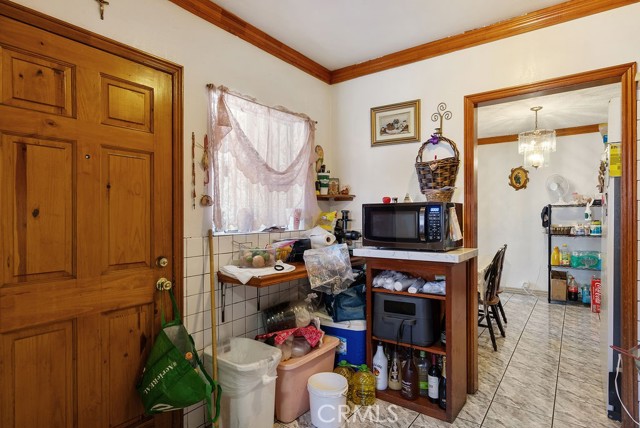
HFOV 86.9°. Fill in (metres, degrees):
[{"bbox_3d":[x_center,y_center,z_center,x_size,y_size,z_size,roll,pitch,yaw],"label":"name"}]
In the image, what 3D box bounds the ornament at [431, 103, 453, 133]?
[{"bbox_3d":[0.885,-0.690,2.463,0.160,0.250,0.050,0,0,37],"label":"ornament"}]

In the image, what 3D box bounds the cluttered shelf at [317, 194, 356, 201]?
[{"bbox_3d":[0.112,-0.142,2.988,0.380,0.050,0.220,0,0,-8],"label":"cluttered shelf"}]

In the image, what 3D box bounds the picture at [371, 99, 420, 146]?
[{"bbox_3d":[0.595,-0.718,2.707,0.425,0.320,0.030,0,0,37],"label":"picture"}]

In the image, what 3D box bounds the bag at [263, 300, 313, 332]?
[{"bbox_3d":[-0.191,0.710,2.372,0.240,0.220,0.390,0,0,37],"label":"bag"}]

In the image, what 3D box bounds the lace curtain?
[{"bbox_3d":[-0.339,-0.322,2.466,0.090,0.910,1.050,0,0,37],"label":"lace curtain"}]

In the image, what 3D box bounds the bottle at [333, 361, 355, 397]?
[{"bbox_3d":[0.171,1.120,2.310,0.150,0.260,0.150,0,0,37],"label":"bottle"}]

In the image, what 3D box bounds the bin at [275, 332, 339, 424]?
[{"bbox_3d":[-0.163,1.060,2.251,0.410,0.380,0.570,0,0,37],"label":"bin"}]

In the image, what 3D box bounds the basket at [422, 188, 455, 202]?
[{"bbox_3d":[0.813,-0.120,2.310,0.200,0.100,0.190,0,0,37],"label":"basket"}]

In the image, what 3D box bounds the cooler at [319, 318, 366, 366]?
[{"bbox_3d":[0.195,1.037,2.772,0.460,0.430,0.330,0,0,32],"label":"cooler"}]

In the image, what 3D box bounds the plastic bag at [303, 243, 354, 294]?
[{"bbox_3d":[0.055,0.350,2.170,0.280,0.300,0.160,-12,-6,17],"label":"plastic bag"}]

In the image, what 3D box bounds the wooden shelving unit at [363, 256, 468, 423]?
[{"bbox_3d":[0.646,0.772,2.296,0.580,0.955,0.310,0,0,37],"label":"wooden shelving unit"}]

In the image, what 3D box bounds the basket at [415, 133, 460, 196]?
[{"bbox_3d":[0.834,-0.346,2.390,0.300,0.440,0.220,0,0,37],"label":"basket"}]

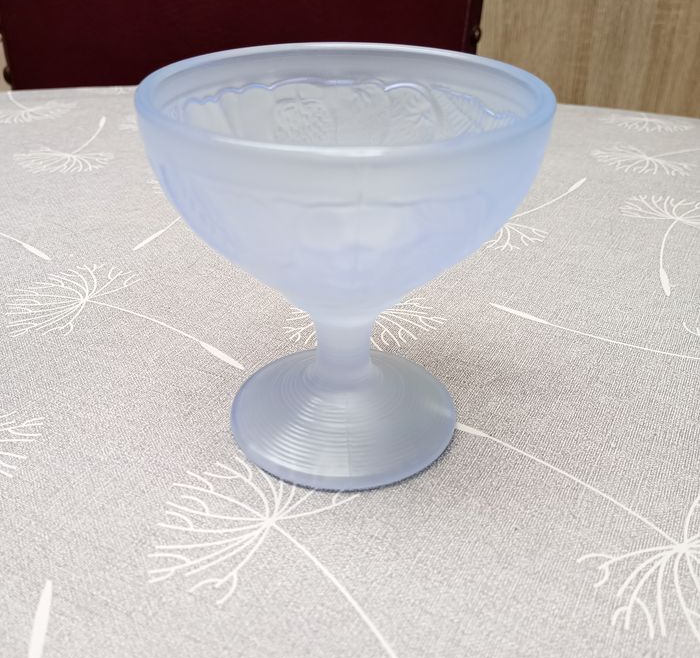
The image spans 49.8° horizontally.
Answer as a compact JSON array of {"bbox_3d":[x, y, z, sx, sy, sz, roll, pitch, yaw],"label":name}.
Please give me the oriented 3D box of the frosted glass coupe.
[{"bbox_3d":[-0.001,-0.017,0.215,0.102,0.102,0.102,1,32,0],"label":"frosted glass coupe"}]

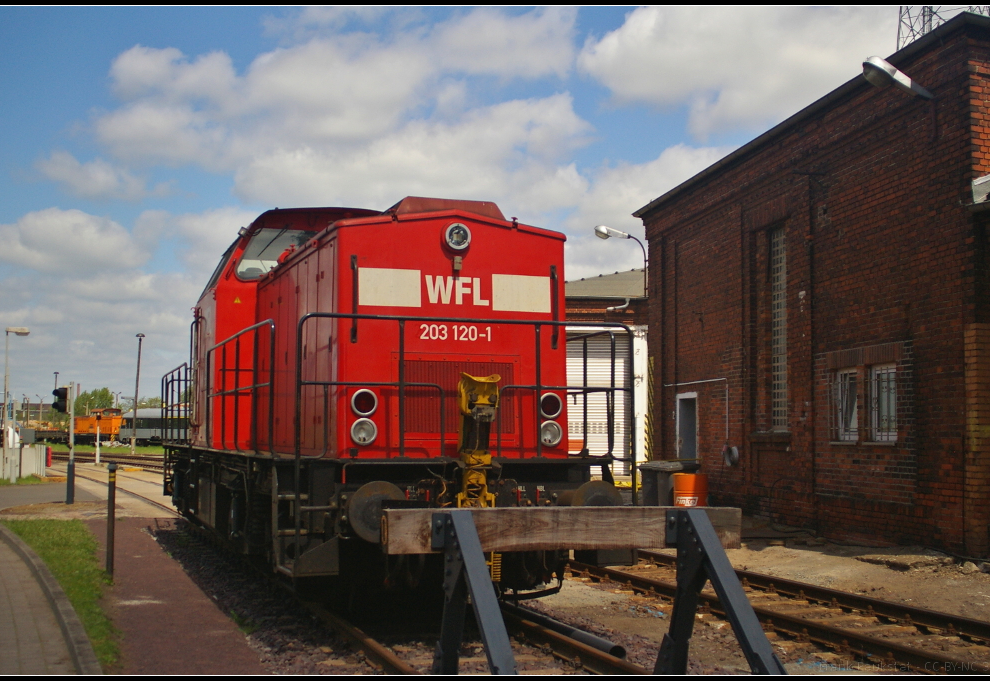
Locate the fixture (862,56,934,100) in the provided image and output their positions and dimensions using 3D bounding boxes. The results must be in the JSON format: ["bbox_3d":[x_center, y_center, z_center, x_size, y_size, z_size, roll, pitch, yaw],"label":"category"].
[{"bbox_3d":[4.892,-3.137,14.518,0.953,0.280,0.300,24,-8,-8],"label":"fixture"}]

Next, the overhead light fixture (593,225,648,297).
[{"bbox_3d":[2.722,-1.718,25.901,1.194,1.535,0.320,1,-4,-10],"label":"overhead light fixture"}]

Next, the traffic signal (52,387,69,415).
[{"bbox_3d":[-10.057,1.386,27.624,0.374,0.619,0.280,2,-5,-20],"label":"traffic signal"}]

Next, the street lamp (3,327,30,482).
[{"bbox_3d":[-16.694,2.186,41.641,0.802,5.322,0.320,2,-5,-20],"label":"street lamp"}]

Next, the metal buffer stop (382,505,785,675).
[{"bbox_3d":[0.635,1.649,7.089,2.430,1.240,1.850,2,-5,-20],"label":"metal buffer stop"}]

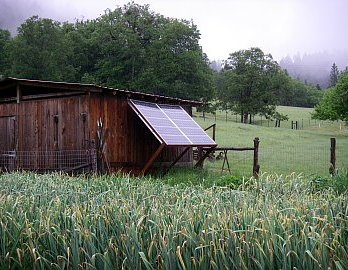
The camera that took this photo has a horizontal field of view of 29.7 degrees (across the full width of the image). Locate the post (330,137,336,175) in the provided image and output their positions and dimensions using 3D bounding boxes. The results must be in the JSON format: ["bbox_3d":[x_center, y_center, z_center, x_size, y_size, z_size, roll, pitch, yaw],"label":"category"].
[{"bbox_3d":[4.614,0.710,19.000,0.140,1.220,0.140,0,0,0],"label":"post"}]

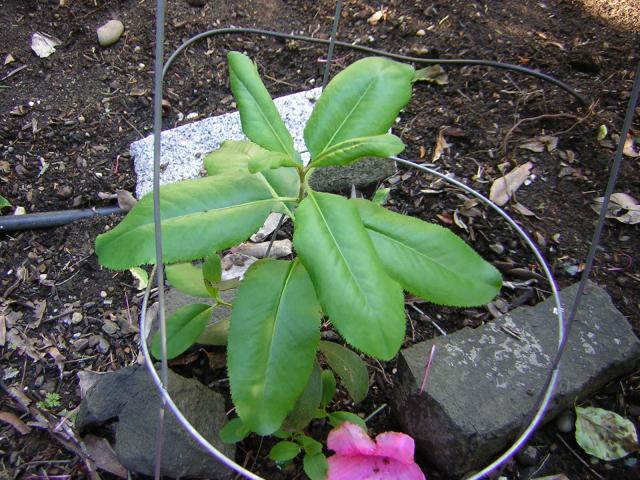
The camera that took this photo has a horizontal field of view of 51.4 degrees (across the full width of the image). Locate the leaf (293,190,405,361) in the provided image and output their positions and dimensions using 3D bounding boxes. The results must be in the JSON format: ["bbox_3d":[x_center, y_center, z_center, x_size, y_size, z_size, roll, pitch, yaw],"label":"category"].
[{"bbox_3d":[0.014,0.017,0.385,0.051,0.020,0.110,-19,71,-16],"label":"leaf"}]

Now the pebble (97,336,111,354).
[{"bbox_3d":[-0.193,0.094,0.593,0.012,0.010,0.015,-19,52,-17],"label":"pebble"}]

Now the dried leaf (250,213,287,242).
[{"bbox_3d":[-0.059,-0.014,0.767,0.026,0.014,0.055,30,53,23],"label":"dried leaf"}]

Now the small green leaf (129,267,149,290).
[{"bbox_3d":[-0.173,0.036,0.636,0.016,0.007,0.037,-25,54,-21],"label":"small green leaf"}]

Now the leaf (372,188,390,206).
[{"bbox_3d":[0.075,-0.051,0.807,0.016,0.010,0.028,18,49,14],"label":"leaf"}]

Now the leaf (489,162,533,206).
[{"bbox_3d":[0.211,-0.061,0.727,0.034,0.015,0.071,29,54,21],"label":"leaf"}]

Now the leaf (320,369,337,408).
[{"bbox_3d":[0.006,0.117,0.522,0.014,0.007,0.029,2,80,0],"label":"leaf"}]

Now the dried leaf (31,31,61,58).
[{"bbox_3d":[-0.371,-0.262,0.898,0.041,0.015,0.050,-19,52,-17],"label":"dried leaf"}]

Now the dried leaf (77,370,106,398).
[{"bbox_3d":[-0.188,0.119,0.549,0.029,0.012,0.029,30,54,23],"label":"dried leaf"}]

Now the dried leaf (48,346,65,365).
[{"bbox_3d":[-0.257,0.113,0.646,0.017,0.010,0.021,-30,55,-26],"label":"dried leaf"}]

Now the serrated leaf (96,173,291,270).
[{"bbox_3d":[-0.074,-0.009,0.397,0.118,0.020,0.053,-16,69,-6],"label":"serrated leaf"}]

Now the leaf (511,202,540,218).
[{"bbox_3d":[0.221,-0.031,0.715,0.032,0.010,0.014,30,55,22],"label":"leaf"}]

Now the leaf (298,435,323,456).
[{"bbox_3d":[-0.008,0.157,0.509,0.021,0.006,0.014,33,55,5],"label":"leaf"}]

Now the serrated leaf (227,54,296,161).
[{"bbox_3d":[-0.043,-0.107,0.525,0.040,0.020,0.129,-18,55,-16],"label":"serrated leaf"}]

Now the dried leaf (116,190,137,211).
[{"bbox_3d":[-0.200,-0.041,0.689,0.028,0.021,0.023,23,52,17],"label":"dried leaf"}]

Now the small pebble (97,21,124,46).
[{"bbox_3d":[-0.286,-0.282,0.908,0.027,0.022,0.038,25,53,19],"label":"small pebble"}]

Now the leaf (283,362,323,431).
[{"bbox_3d":[-0.015,0.110,0.494,0.039,0.013,0.074,14,61,10],"label":"leaf"}]

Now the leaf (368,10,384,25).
[{"bbox_3d":[0.082,-0.323,0.965,0.018,0.010,0.029,33,56,24],"label":"leaf"}]

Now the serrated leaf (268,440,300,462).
[{"bbox_3d":[-0.031,0.185,0.578,0.027,0.006,0.020,-10,53,-11],"label":"serrated leaf"}]

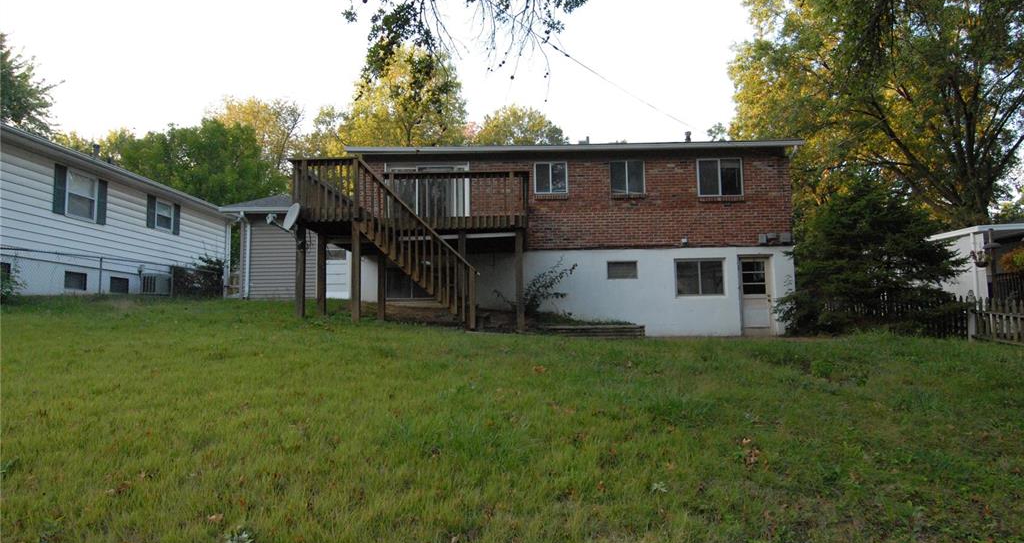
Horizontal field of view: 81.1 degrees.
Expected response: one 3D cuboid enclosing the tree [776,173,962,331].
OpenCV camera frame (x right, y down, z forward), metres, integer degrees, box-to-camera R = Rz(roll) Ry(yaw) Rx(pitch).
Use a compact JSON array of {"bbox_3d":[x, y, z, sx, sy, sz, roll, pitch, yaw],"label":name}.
[{"bbox_3d":[9.357,-0.525,15.694,4.800,4.400,4.600,-1,-5,1],"label":"tree"}]

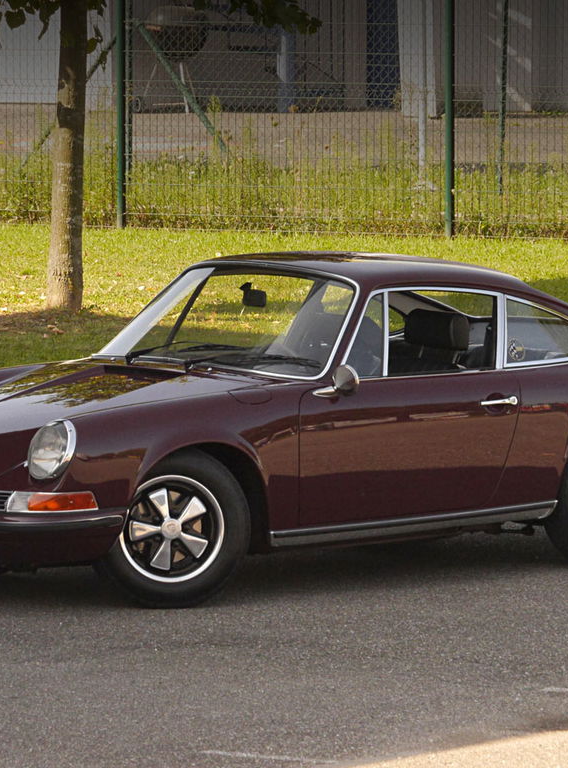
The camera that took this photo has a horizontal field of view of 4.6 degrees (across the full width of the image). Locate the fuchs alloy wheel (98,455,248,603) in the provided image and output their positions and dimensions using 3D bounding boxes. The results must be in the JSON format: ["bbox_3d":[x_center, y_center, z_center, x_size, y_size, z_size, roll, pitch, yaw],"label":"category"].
[{"bbox_3d":[-0.446,0.542,27.034,0.630,0.630,0.190,-1,5,-13],"label":"fuchs alloy wheel"}]

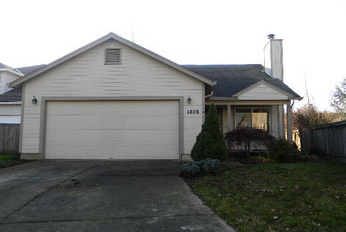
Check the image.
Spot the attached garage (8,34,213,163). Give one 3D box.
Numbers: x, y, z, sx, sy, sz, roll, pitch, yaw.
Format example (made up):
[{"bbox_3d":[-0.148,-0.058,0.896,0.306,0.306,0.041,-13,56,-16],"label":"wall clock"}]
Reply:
[{"bbox_3d":[-2.098,-0.483,12.990,7.400,4.560,6.200,0,-5,2],"label":"attached garage"}]

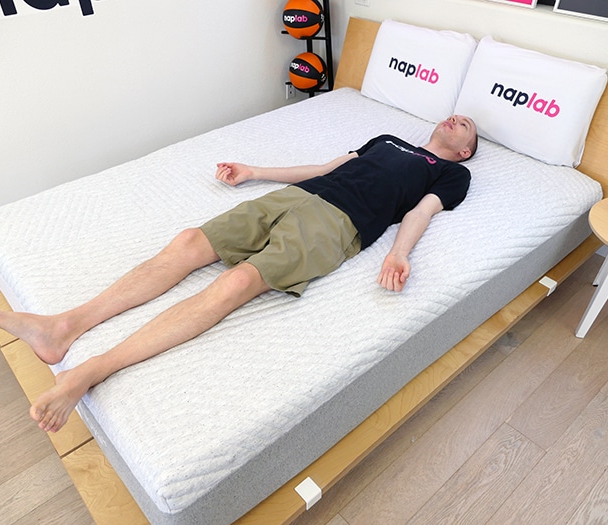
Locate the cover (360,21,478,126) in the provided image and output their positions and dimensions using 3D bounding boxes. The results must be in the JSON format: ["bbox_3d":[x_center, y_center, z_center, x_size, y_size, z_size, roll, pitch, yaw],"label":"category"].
[{"bbox_3d":[0.585,-0.993,2.513,0.140,0.415,0.575,-15,38,-41],"label":"cover"}]

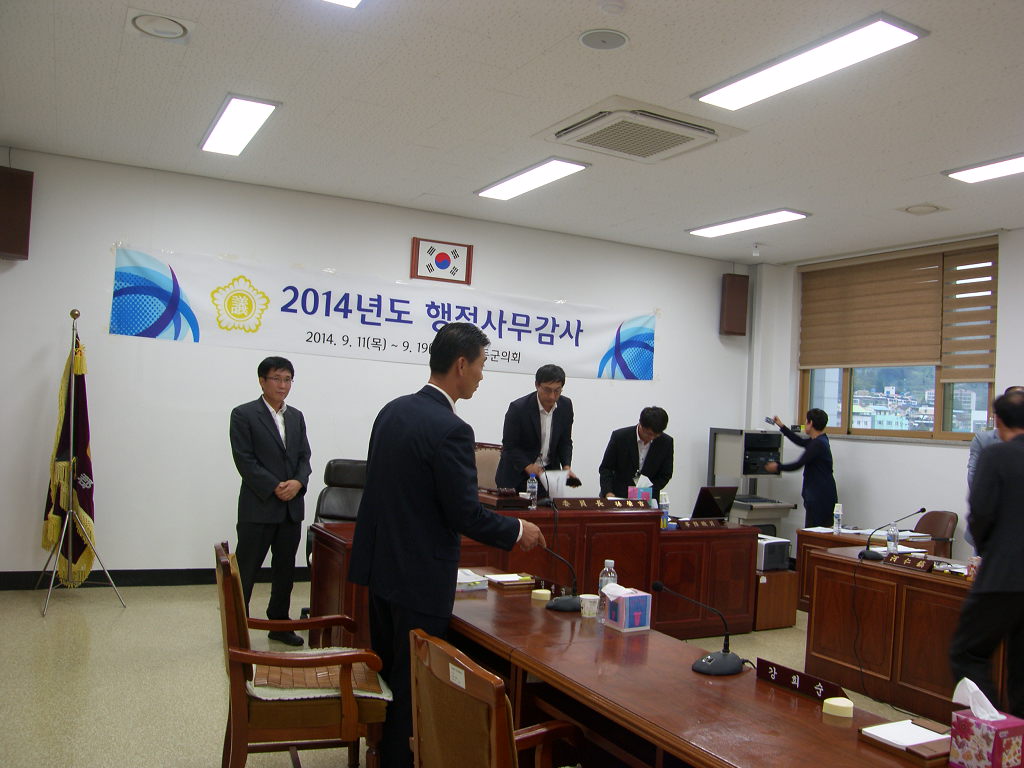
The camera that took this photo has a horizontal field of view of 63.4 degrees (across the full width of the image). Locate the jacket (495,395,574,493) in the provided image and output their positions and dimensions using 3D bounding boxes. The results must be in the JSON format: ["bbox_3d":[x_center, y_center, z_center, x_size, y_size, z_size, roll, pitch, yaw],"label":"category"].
[{"bbox_3d":[0.158,0.408,5.785,0.520,0.700,0.360,3,-1,-14],"label":"jacket"}]

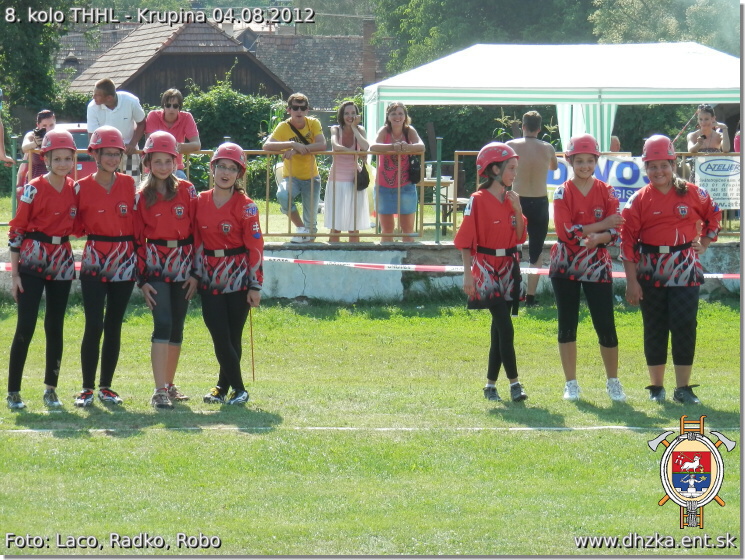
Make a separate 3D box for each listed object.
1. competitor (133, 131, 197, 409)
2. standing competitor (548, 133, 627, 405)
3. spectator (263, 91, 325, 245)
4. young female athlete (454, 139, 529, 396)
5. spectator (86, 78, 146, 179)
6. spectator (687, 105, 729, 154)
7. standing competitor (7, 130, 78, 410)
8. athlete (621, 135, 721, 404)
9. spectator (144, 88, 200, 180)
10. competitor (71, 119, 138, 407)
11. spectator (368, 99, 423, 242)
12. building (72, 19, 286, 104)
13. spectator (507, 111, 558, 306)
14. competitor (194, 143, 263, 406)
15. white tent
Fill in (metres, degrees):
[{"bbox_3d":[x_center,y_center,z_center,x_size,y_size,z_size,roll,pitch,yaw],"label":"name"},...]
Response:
[{"bbox_3d":[-1.243,-0.063,15.000,0.420,1.659,0.340,0,4,-3],"label":"competitor"},{"bbox_3d":[1.338,-0.077,15.626,0.470,1.657,0.340,0,4,5],"label":"standing competitor"},{"bbox_3d":[-0.754,-1.094,24.300,0.600,1.449,0.500,0,4,-3],"label":"spectator"},{"bbox_3d":[0.724,-0.049,15.200,0.420,1.566,0.360,-2,4,-30],"label":"young female athlete"},{"bbox_3d":[-2.485,-1.148,24.300,0.580,1.614,0.520,1,4,12],"label":"spectator"},{"bbox_3d":[3.318,-1.044,24.600,0.460,1.359,0.480,0,4,5],"label":"spectator"},{"bbox_3d":[-1.975,-0.060,15.000,0.450,1.665,0.360,-2,4,-27],"label":"standing competitor"},{"bbox_3d":[1.813,-0.067,15.200,0.600,1.627,0.360,0,4,-5],"label":"athlete"},{"bbox_3d":[-2.040,-1.082,25.482,0.582,1.728,0.550,0,4,0],"label":"spectator"},{"bbox_3d":[-1.608,-0.078,15.050,0.470,1.683,0.340,0,4,-7],"label":"competitor"},{"bbox_3d":[0.245,-1.016,25.487,0.561,1.575,0.480,0,4,0],"label":"spectator"},{"bbox_3d":[-6.252,-6.116,81.777,6.100,5.059,6.400,-1,4,-21],"label":"building"},{"bbox_3d":[1.483,-0.667,23.300,0.520,1.818,0.360,0,4,3],"label":"spectator"},{"bbox_3d":[-0.901,-0.049,15.628,0.410,1.613,0.320,1,4,14],"label":"competitor"},{"bbox_3d":[2.980,-2.008,35.143,6.050,2.626,3.050,0,4,-4],"label":"white tent"}]

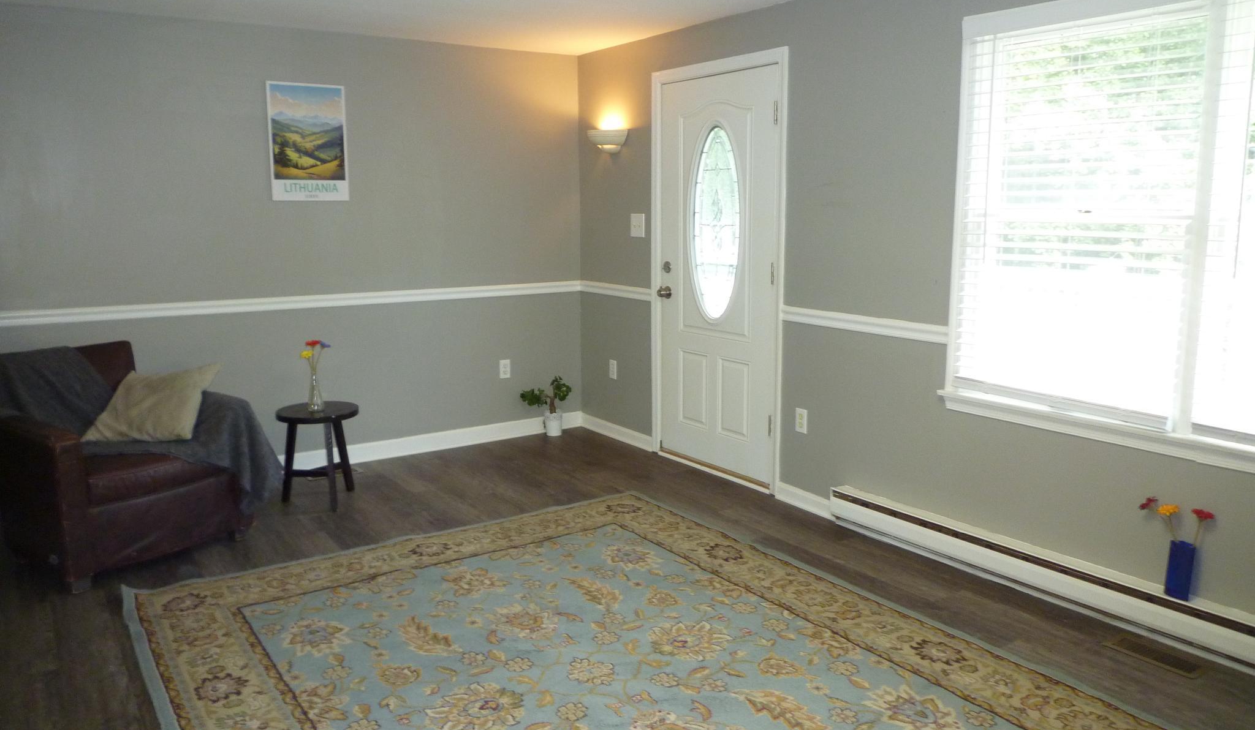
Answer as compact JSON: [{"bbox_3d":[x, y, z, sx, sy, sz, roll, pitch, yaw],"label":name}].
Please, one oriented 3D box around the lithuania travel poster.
[{"bbox_3d":[-1.679,-1.174,4.783,0.399,0.600,0.012,-7,12,-33],"label":"lithuania travel poster"}]

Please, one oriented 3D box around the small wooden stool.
[{"bbox_3d":[-1.511,0.448,4.475,0.392,0.469,0.387,-7,12,-33],"label":"small wooden stool"}]

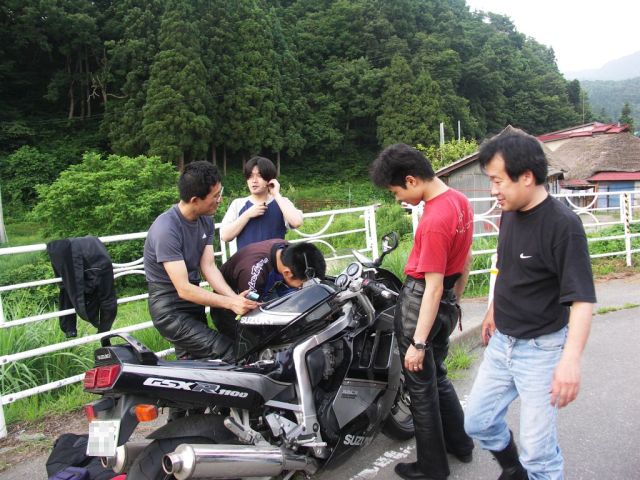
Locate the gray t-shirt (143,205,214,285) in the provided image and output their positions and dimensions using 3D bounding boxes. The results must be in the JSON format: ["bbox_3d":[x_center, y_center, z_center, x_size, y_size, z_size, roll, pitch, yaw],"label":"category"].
[{"bbox_3d":[-0.689,0.022,2.520,0.290,0.430,0.440,9,11,29],"label":"gray t-shirt"}]

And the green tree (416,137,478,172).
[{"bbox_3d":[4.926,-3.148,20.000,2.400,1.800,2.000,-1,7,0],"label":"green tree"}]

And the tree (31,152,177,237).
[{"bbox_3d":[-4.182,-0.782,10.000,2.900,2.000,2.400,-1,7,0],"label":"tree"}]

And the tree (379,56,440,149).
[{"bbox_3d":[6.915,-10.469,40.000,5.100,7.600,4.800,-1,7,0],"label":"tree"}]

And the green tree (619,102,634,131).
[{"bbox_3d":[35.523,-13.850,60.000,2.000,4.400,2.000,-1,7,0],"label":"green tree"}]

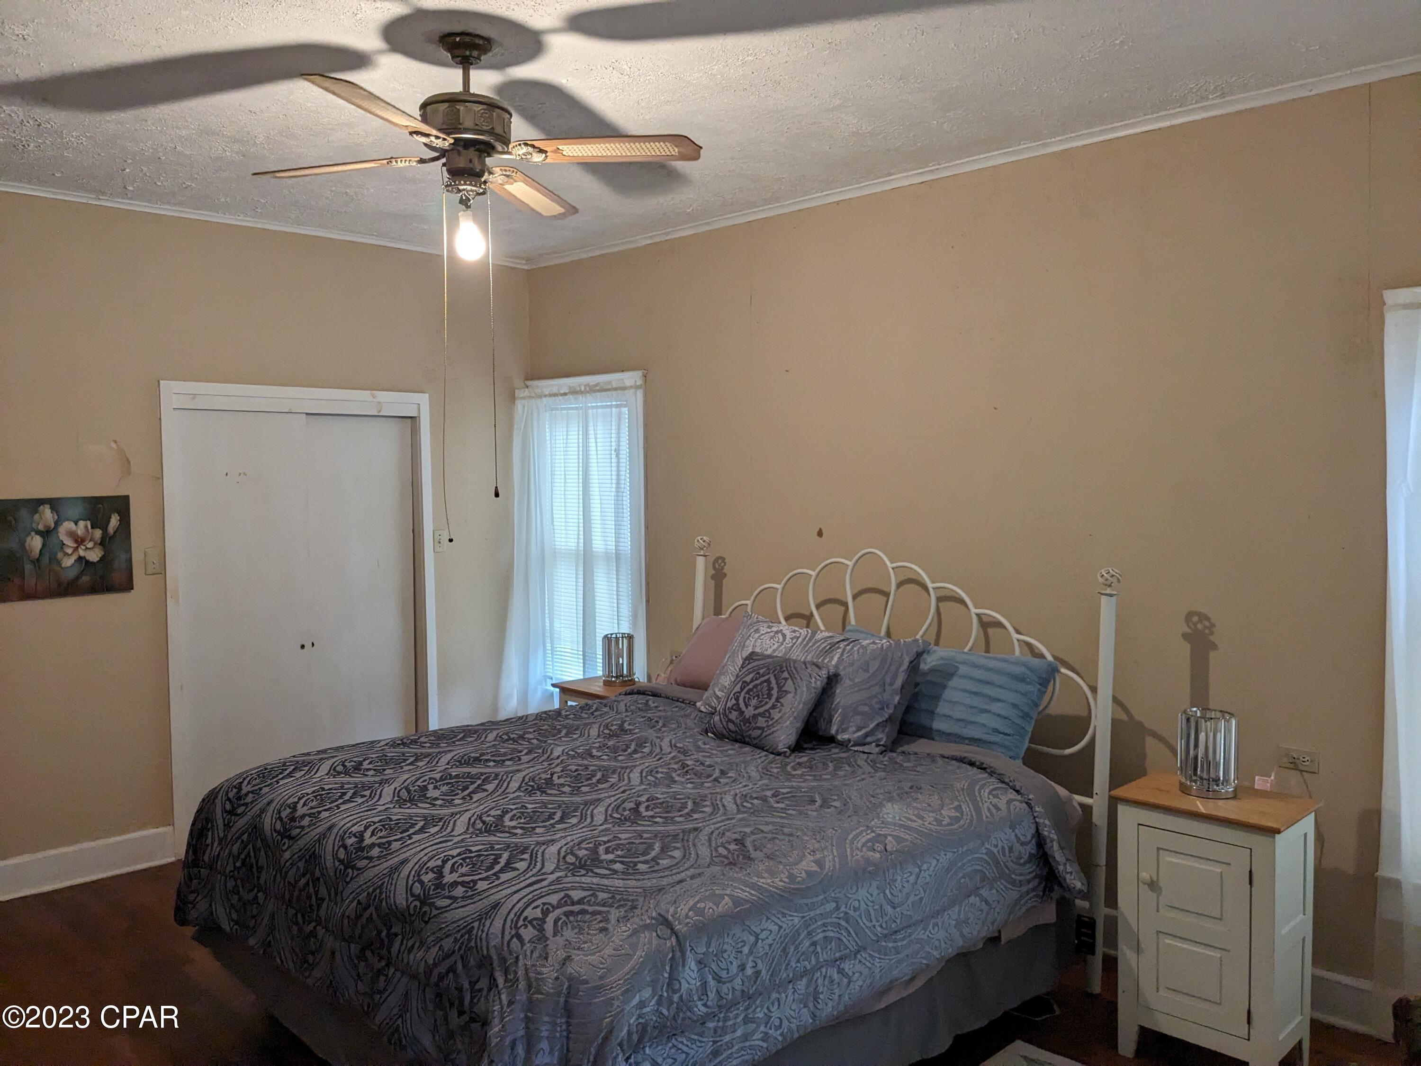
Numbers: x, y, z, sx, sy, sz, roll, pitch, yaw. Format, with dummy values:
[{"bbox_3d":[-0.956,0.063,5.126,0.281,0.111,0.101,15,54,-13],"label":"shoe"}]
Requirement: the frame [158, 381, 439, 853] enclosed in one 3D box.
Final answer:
[{"bbox_3d":[-1.927,0.360,5.318,0.130,2.092,1.322,3,5,45],"label":"frame"}]

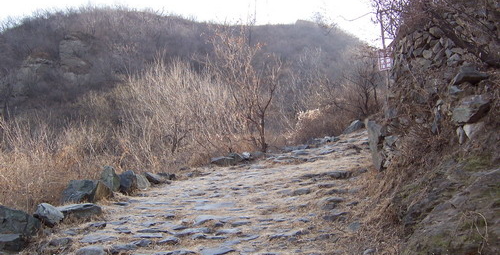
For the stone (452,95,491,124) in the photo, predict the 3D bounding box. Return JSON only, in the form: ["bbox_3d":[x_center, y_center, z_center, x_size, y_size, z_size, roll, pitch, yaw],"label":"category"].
[{"bbox_3d":[3.671,-0.298,7.900,0.600,0.460,0.480,-1,-2,20],"label":"stone"}]

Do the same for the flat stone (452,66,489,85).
[{"bbox_3d":[3.848,-0.905,8.300,0.600,0.280,0.450,-1,-2,20],"label":"flat stone"}]

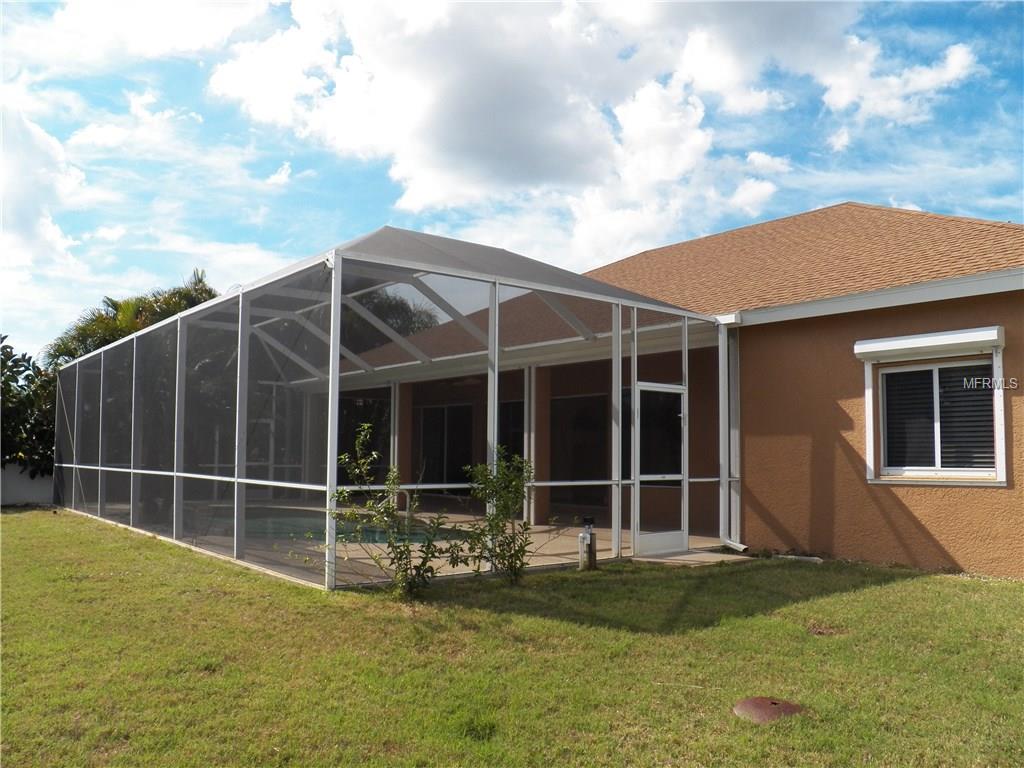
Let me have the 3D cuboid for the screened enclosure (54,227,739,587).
[{"bbox_3d":[-3.809,0.357,15.280,5.910,4.210,14.710,4,-6,-37],"label":"screened enclosure"}]

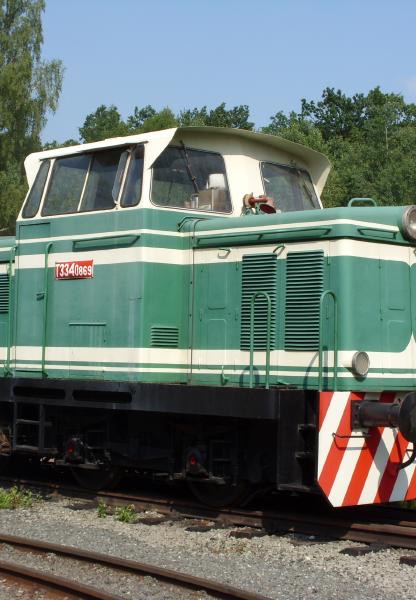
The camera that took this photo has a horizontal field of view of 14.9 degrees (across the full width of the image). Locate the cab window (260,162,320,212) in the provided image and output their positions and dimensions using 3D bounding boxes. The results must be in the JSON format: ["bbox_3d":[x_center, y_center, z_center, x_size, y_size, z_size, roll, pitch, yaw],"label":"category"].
[{"bbox_3d":[0.991,-1.240,18.570,0.050,0.733,1.069,-18,-13,36],"label":"cab window"}]

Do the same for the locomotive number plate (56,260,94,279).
[{"bbox_3d":[-1.501,-0.336,17.823,0.020,0.195,0.675,3,-3,-43],"label":"locomotive number plate"}]

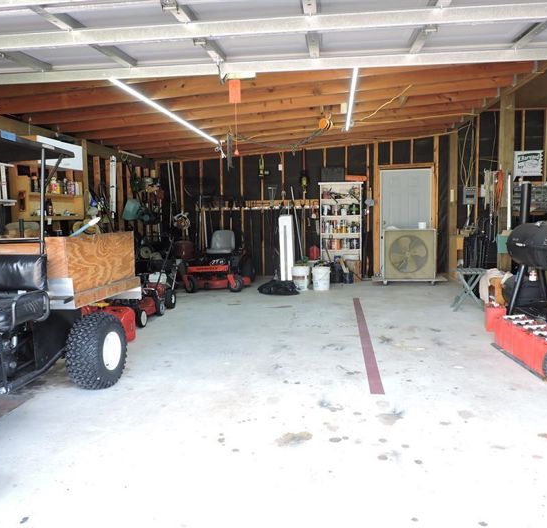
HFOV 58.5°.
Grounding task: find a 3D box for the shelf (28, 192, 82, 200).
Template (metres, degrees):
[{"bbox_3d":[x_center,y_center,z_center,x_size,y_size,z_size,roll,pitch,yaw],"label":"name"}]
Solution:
[{"bbox_3d":[-2.815,-0.858,6.202,0.150,0.045,1.185,0,5,8],"label":"shelf"}]

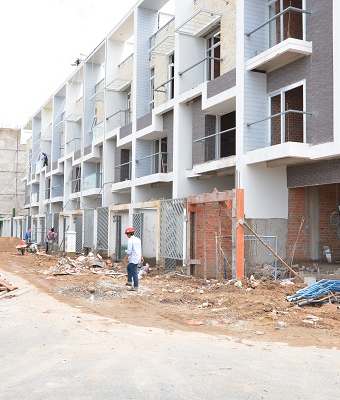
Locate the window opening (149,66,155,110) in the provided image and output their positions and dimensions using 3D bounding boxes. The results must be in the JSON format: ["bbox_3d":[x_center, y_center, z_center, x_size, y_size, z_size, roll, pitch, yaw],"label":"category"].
[{"bbox_3d":[-0.952,-6.203,28.162,0.200,2.600,0.750,2,-4,-25],"label":"window opening"}]

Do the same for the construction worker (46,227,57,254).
[{"bbox_3d":[-7.754,2.670,32.800,0.550,1.670,0.360,1,-3,-6],"label":"construction worker"}]

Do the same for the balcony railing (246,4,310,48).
[{"bbox_3d":[3.722,-5.592,17.247,0.870,1.050,2.420,2,-4,-25],"label":"balcony railing"}]

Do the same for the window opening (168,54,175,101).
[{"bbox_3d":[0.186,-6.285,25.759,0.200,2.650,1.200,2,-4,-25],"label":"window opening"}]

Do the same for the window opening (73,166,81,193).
[{"bbox_3d":[-7.586,-1.574,41.572,0.200,2.200,2.000,2,-4,-25],"label":"window opening"}]

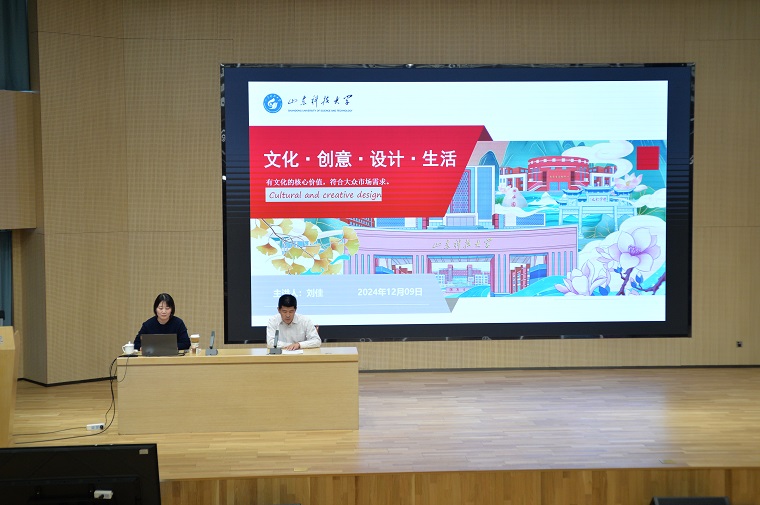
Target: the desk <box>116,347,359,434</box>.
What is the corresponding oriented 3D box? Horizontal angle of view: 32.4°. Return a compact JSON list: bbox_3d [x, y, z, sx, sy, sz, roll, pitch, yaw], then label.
[{"bbox_3d":[-1.373,1.353,12.873,2.315,0.741,0.491,-1,4,-4],"label":"desk"}]

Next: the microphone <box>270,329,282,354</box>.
[{"bbox_3d":[-1.011,0.882,12.765,0.108,0.210,0.130,0,4,4],"label":"microphone"}]

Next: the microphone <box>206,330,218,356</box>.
[{"bbox_3d":[-1.631,0.889,12.713,0.108,0.210,0.130,0,4,4],"label":"microphone"}]

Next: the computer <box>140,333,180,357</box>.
[{"bbox_3d":[-2.128,0.879,12.737,0.353,0.233,0.314,-1,4,-4],"label":"computer"}]

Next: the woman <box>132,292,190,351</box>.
[{"bbox_3d":[-2.178,1.055,13.188,0.565,1.298,0.780,-1,4,-4],"label":"woman"}]

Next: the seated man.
[{"bbox_3d":[-0.861,1.056,13.271,0.551,1.267,0.780,-1,4,-4],"label":"seated man"}]

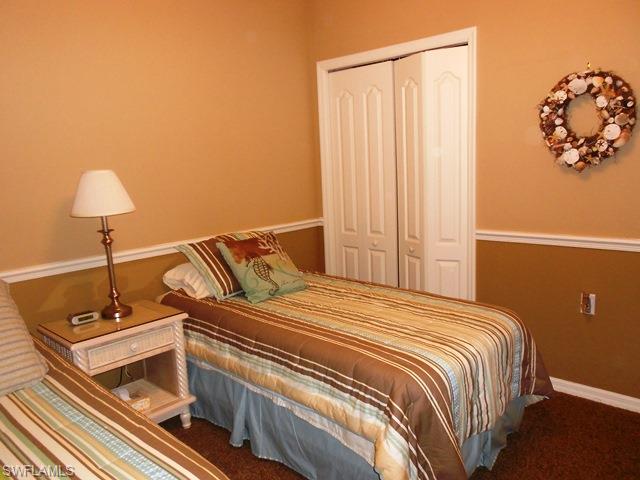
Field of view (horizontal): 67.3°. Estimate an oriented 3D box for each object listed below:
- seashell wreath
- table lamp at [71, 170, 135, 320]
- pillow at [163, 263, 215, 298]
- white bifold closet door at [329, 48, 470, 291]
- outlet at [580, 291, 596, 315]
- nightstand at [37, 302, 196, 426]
[{"bbox_3d":[1.365,-0.607,2.462,0.430,0.490,0.085,6,12,41],"label":"seashell wreath"},{"bbox_3d":[-1.089,0.033,2.476,0.330,0.735,0.330,6,12,41],"label":"table lamp"},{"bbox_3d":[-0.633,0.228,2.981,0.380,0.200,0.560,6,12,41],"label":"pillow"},{"bbox_3d":[0.515,-0.197,3.390,1.120,2.010,0.100,6,12,41],"label":"white bifold closet door"},{"bbox_3d":[1.458,0.345,2.611,0.074,0.115,0.020,6,12,41],"label":"outlet"},{"bbox_3d":[-1.019,0.718,2.487,0.500,0.632,0.560,6,13,44],"label":"nightstand"}]

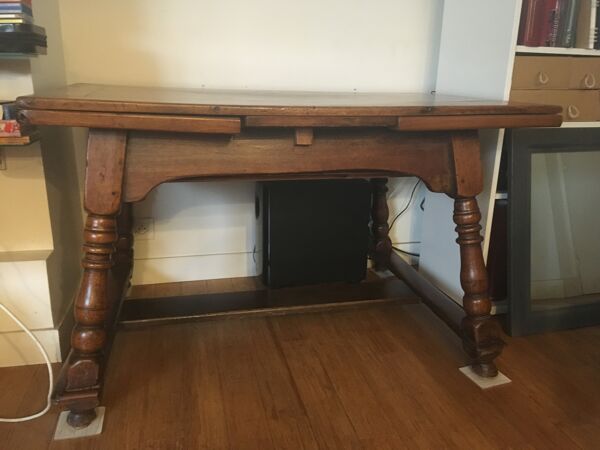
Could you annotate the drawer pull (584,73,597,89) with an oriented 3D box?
[{"bbox_3d":[0.943,-0.469,1.633,0.036,0.048,0.016,-2,17,-12],"label":"drawer pull"}]

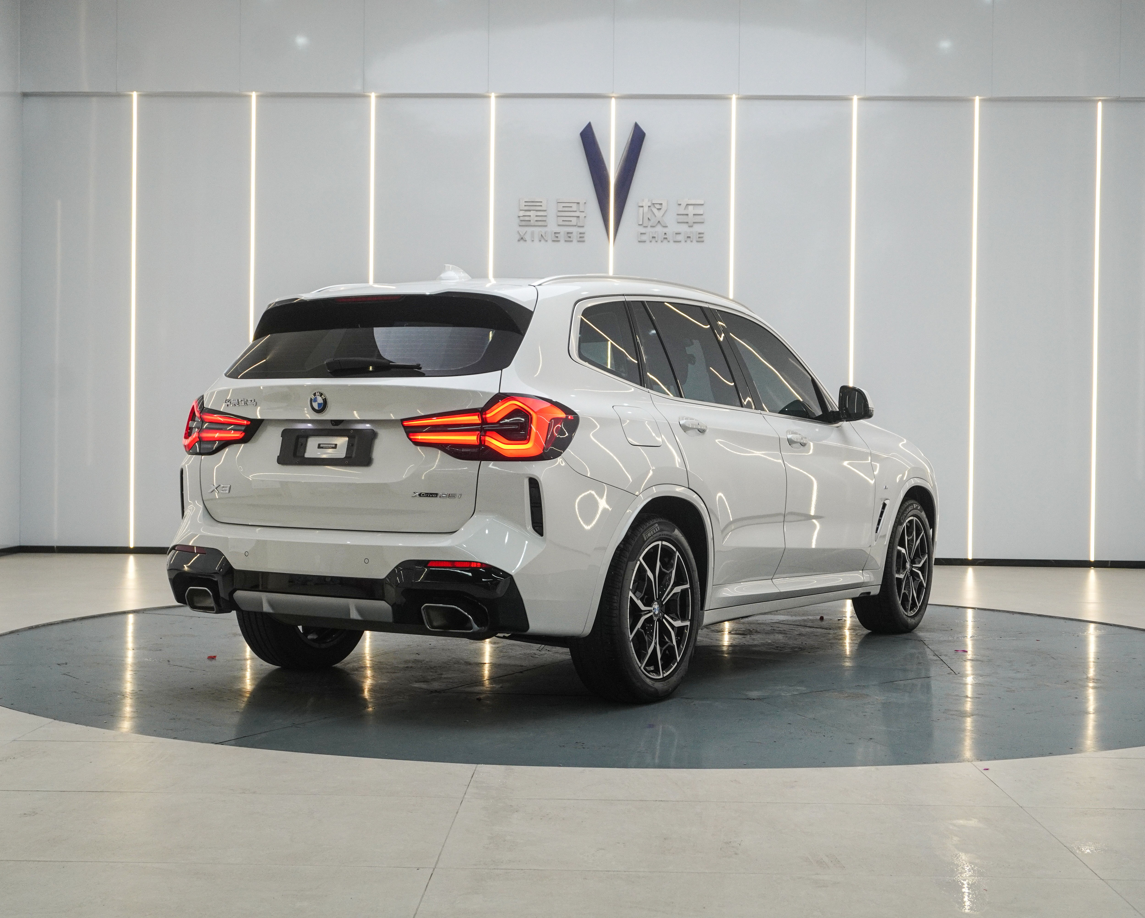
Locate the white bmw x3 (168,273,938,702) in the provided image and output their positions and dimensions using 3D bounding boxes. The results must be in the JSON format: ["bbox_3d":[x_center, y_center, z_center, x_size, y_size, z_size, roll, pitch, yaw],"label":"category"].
[{"bbox_3d":[0.251,0.070,7.949,2.060,1.690,4.737,1,1,31],"label":"white bmw x3"}]

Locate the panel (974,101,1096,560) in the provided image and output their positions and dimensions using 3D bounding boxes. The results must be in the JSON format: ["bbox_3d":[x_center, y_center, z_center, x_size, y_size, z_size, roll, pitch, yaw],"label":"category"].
[{"bbox_3d":[3.814,-1.057,13.600,1.002,3.775,0.060,1,1,2],"label":"panel"}]

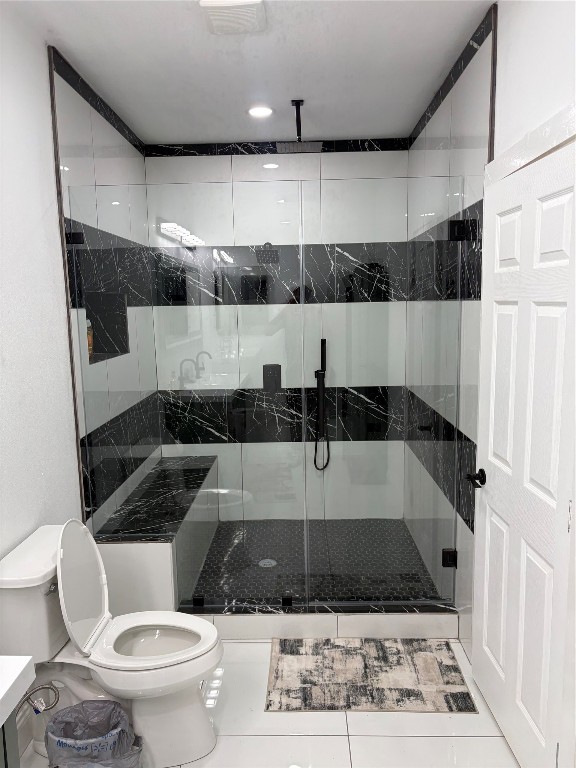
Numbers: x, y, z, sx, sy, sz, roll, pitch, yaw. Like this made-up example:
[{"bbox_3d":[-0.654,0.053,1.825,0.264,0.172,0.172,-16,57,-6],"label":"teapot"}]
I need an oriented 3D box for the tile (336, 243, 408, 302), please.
[{"bbox_3d":[0.581,-0.775,4.025,0.493,0.406,0.014,-1,8,1],"label":"tile"}]

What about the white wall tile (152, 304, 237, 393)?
[{"bbox_3d":[-0.648,-0.255,4.126,0.593,0.607,0.014,-1,8,1],"label":"white wall tile"}]

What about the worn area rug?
[{"bbox_3d":[0.342,1.274,2.558,0.853,0.010,0.503,-1,8,1],"label":"worn area rug"}]

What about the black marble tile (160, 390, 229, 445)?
[{"bbox_3d":[-0.692,0.245,4.218,0.500,0.402,0.012,-1,8,1],"label":"black marble tile"}]

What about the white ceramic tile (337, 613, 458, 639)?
[{"bbox_3d":[0.538,1.183,2.823,0.589,0.131,0.012,-1,8,1],"label":"white ceramic tile"}]

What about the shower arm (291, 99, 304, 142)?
[{"bbox_3d":[0.058,-1.446,3.196,0.064,0.221,0.065,-1,8,1],"label":"shower arm"}]

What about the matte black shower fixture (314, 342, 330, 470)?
[{"bbox_3d":[0.243,0.157,4.134,0.108,0.951,0.090,-1,8,1],"label":"matte black shower fixture"}]

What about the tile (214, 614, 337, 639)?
[{"bbox_3d":[-0.059,1.187,2.820,0.601,0.125,0.014,-1,8,1],"label":"tile"}]

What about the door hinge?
[{"bbox_3d":[0.794,0.853,2.842,0.069,0.091,0.053,-1,8,1],"label":"door hinge"}]

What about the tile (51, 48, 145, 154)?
[{"bbox_3d":[-1.000,-1.499,3.223,0.012,0.085,1.484,-1,8,1],"label":"tile"}]

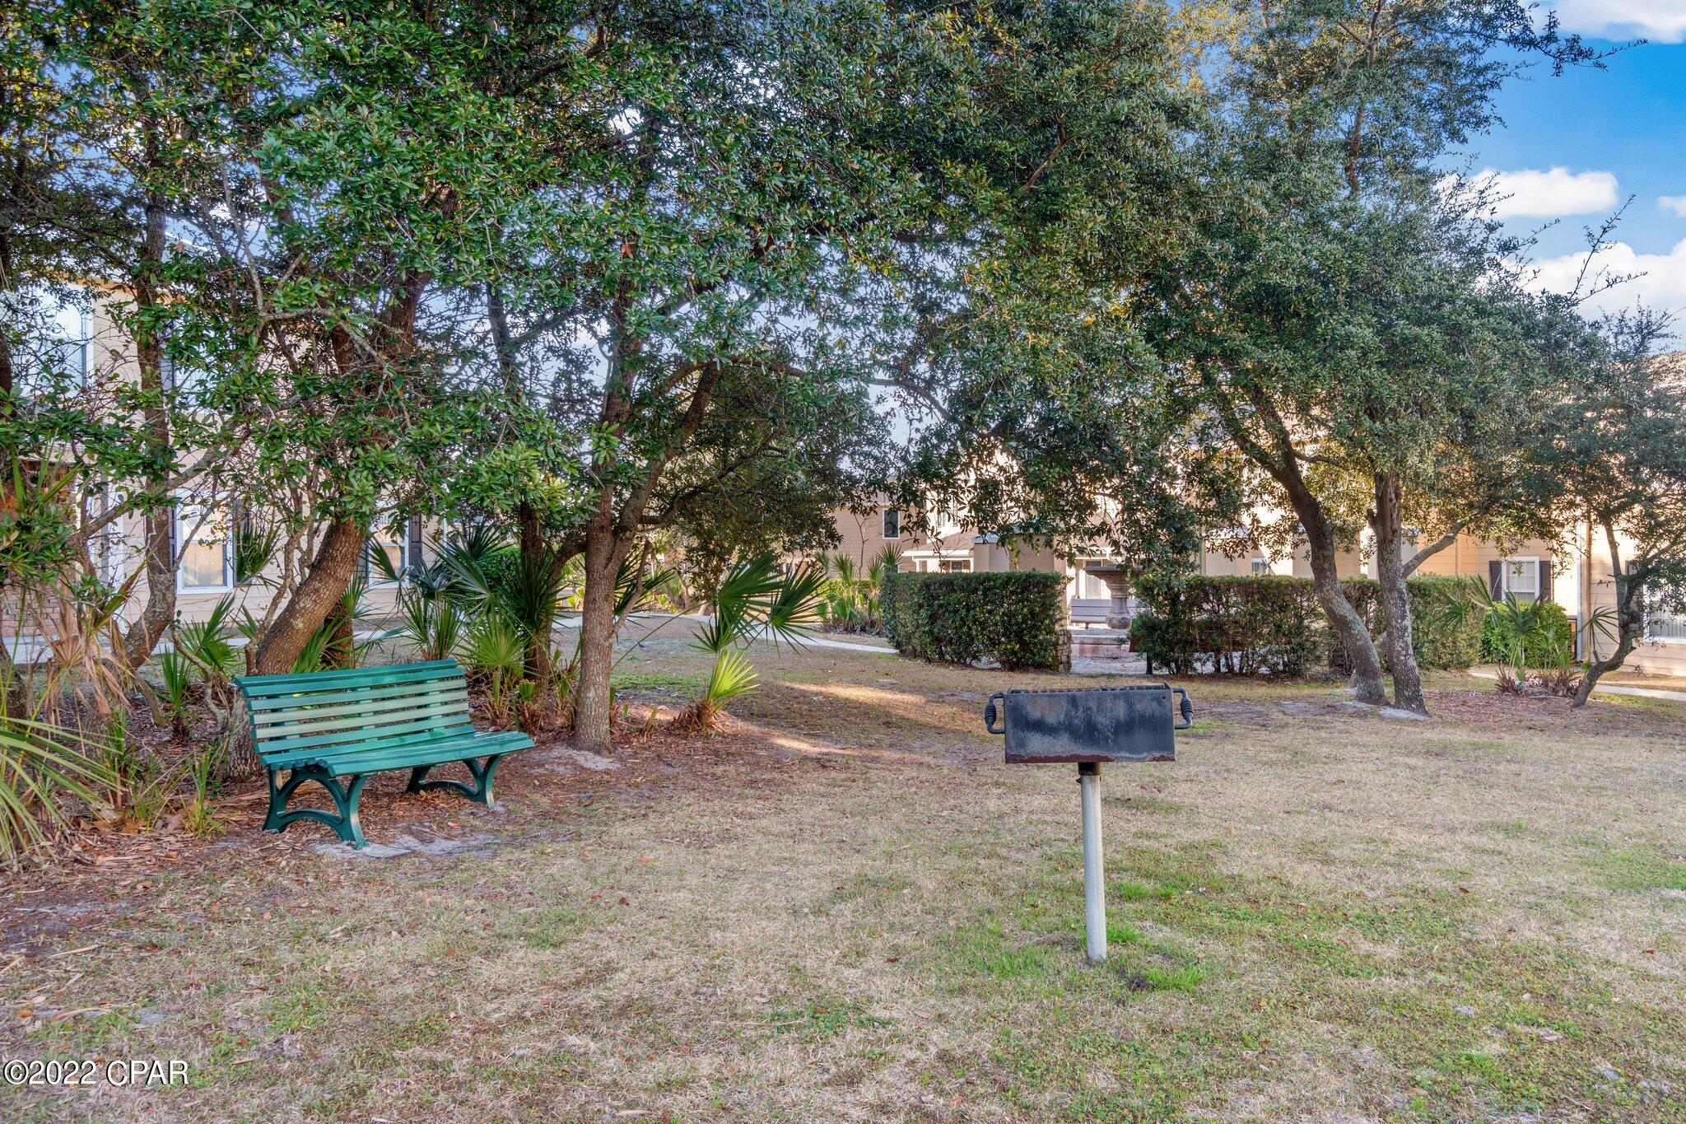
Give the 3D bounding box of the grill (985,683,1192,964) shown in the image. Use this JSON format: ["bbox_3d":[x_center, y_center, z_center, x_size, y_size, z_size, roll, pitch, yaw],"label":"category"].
[{"bbox_3d":[0.790,0.835,4.060,0.650,0.880,0.370,0,0,11],"label":"grill"}]

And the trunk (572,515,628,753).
[{"bbox_3d":[-1.680,0.480,8.750,0.370,1.630,0.330,0,0,0],"label":"trunk"}]

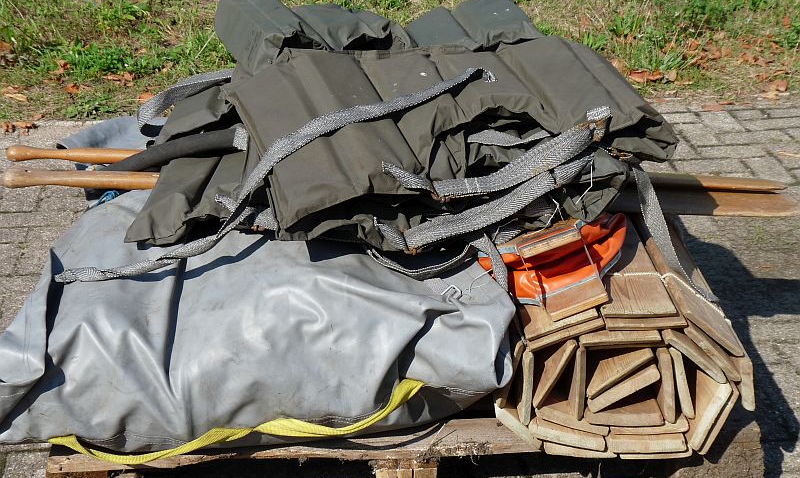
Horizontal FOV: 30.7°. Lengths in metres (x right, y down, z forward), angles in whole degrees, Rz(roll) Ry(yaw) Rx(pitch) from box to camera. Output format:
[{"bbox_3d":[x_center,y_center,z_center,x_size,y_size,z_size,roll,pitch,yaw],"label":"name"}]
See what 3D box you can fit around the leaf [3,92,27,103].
[{"bbox_3d":[-1.215,-0.447,4.602,0.085,0.025,0.060,-3,24,-6],"label":"leaf"}]

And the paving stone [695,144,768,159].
[{"bbox_3d":[0.962,-0.221,4.226,0.204,0.070,0.100,-3,24,-6],"label":"paving stone"}]

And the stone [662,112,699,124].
[{"bbox_3d":[0.822,-0.340,4.499,0.204,0.070,0.100,-3,24,-6],"label":"stone"}]

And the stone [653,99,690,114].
[{"bbox_3d":[0.805,-0.381,4.594,0.204,0.070,0.100,-3,24,-6],"label":"stone"}]

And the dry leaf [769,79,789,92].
[{"bbox_3d":[1.222,-0.493,4.686,0.060,0.030,0.050,-3,24,-6],"label":"dry leaf"}]

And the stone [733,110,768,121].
[{"bbox_3d":[1.080,-0.354,4.531,0.100,0.070,0.090,-3,24,-6],"label":"stone"}]

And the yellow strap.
[{"bbox_3d":[-0.273,0.304,2.459,0.645,0.095,0.110,-3,24,-6],"label":"yellow strap"}]

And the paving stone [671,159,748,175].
[{"bbox_3d":[0.870,-0.175,4.120,0.204,0.070,0.100,-3,24,-6],"label":"paving stone"}]

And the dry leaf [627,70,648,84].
[{"bbox_3d":[0.782,-0.531,4.776,0.073,0.032,0.055,-3,24,-6],"label":"dry leaf"}]

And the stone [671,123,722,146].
[{"bbox_3d":[0.892,-0.281,4.362,0.100,0.070,0.204,-3,24,-6],"label":"stone"}]

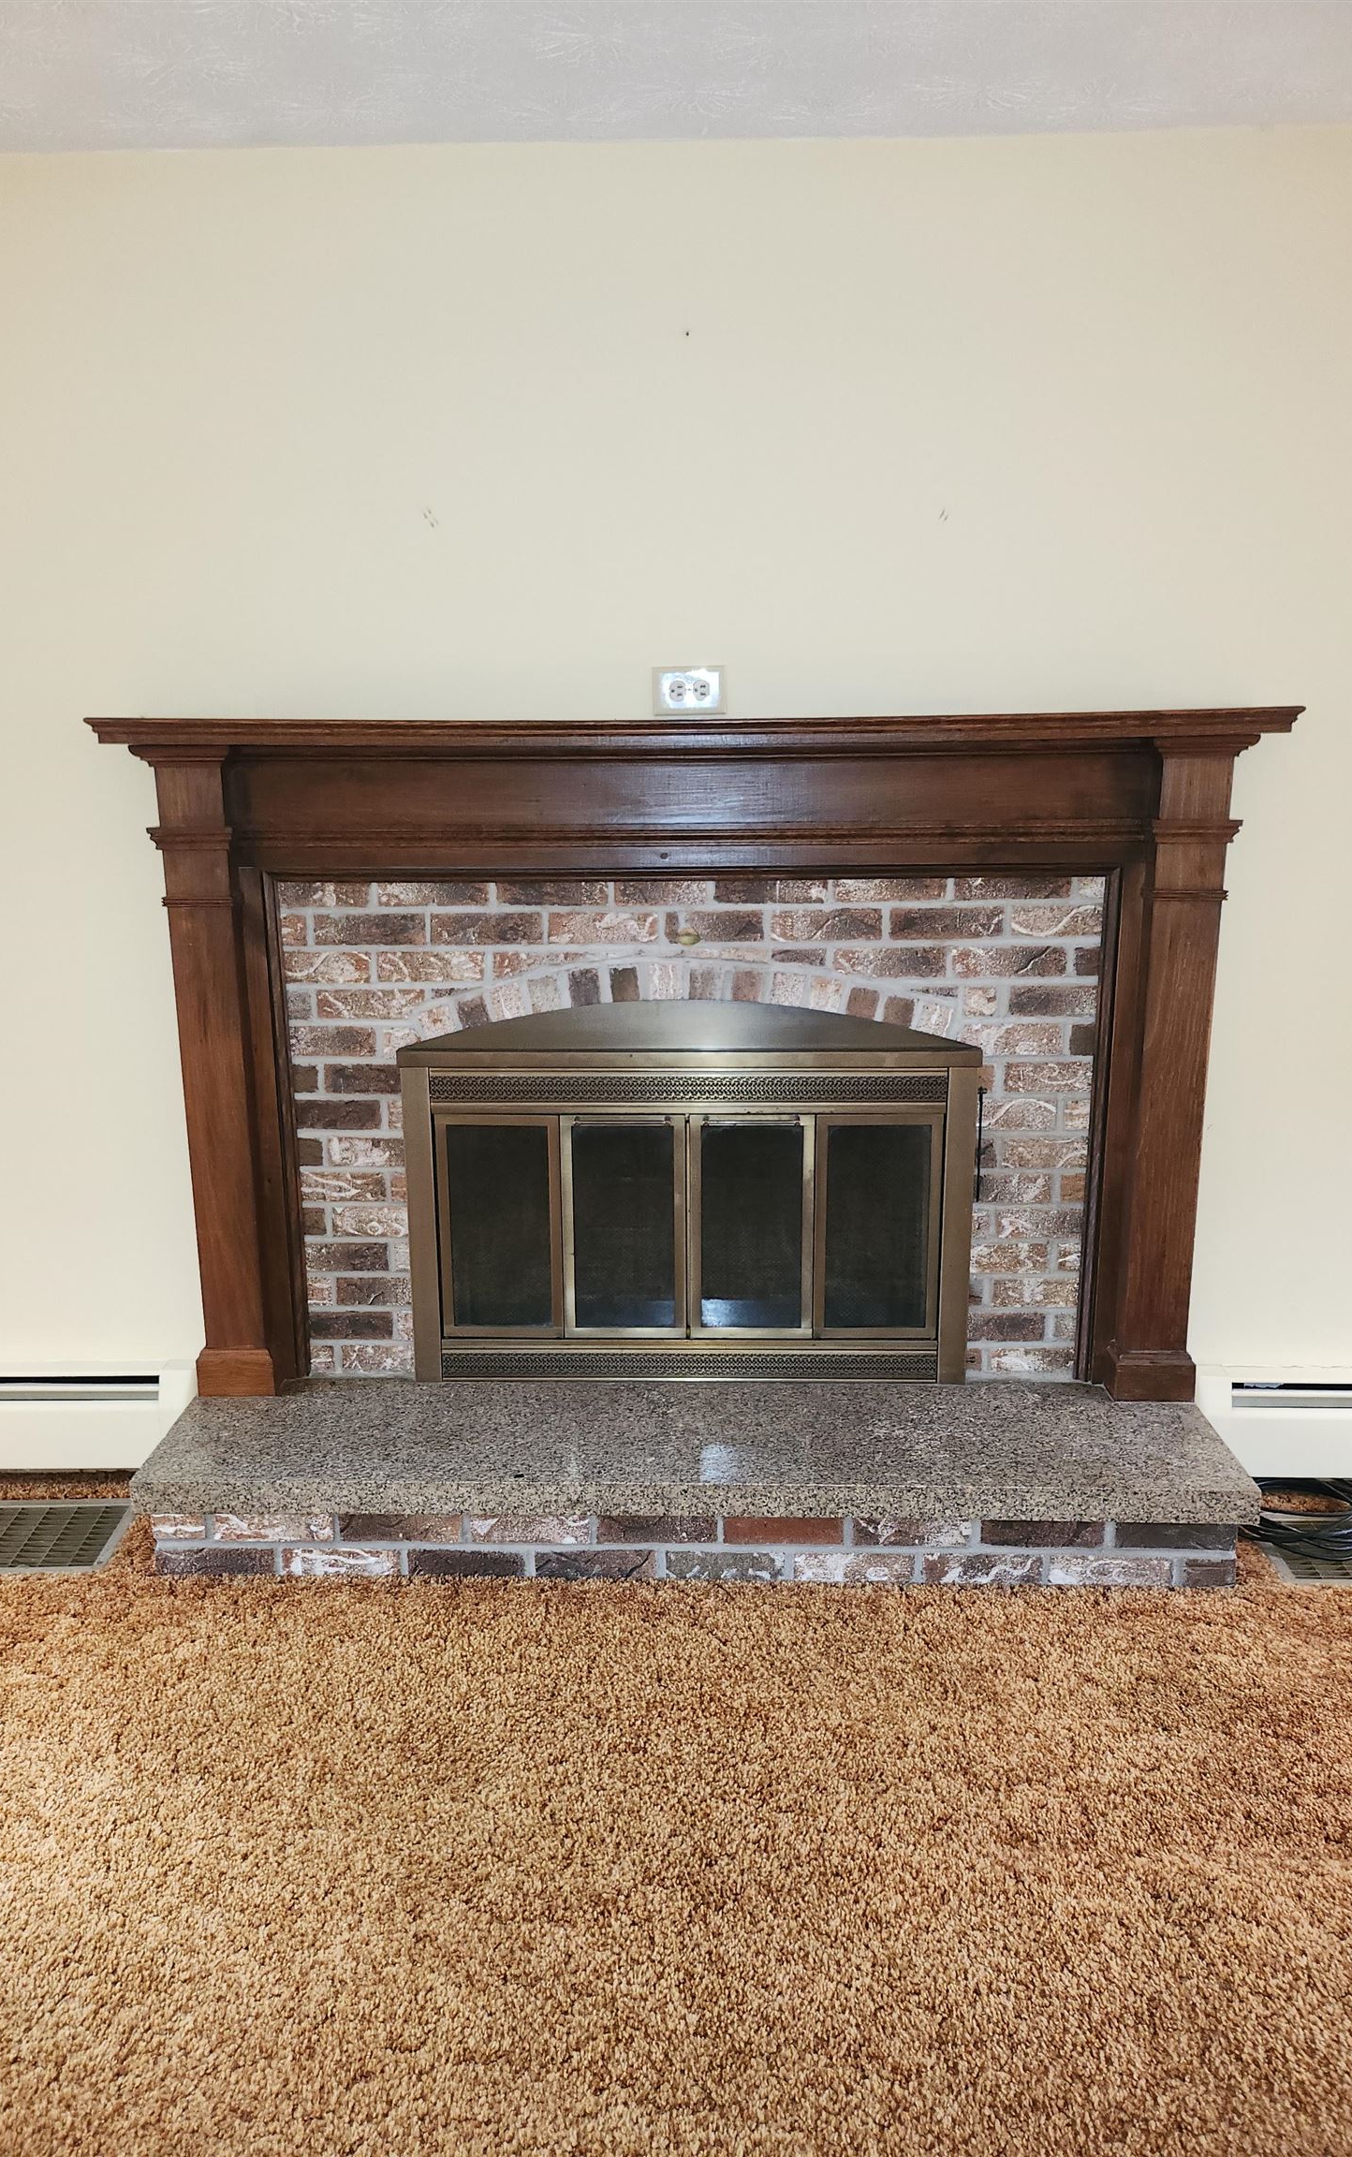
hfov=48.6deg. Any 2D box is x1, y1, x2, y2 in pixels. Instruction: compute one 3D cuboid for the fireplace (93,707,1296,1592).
[{"bbox_3d":[0.022,0.106,2.475,1.914,1.379,0.435,0,13,2],"label":"fireplace"}]

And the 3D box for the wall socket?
[{"bbox_3d":[0.023,-0.651,2.515,0.123,0.079,0.010,0,13,2],"label":"wall socket"}]

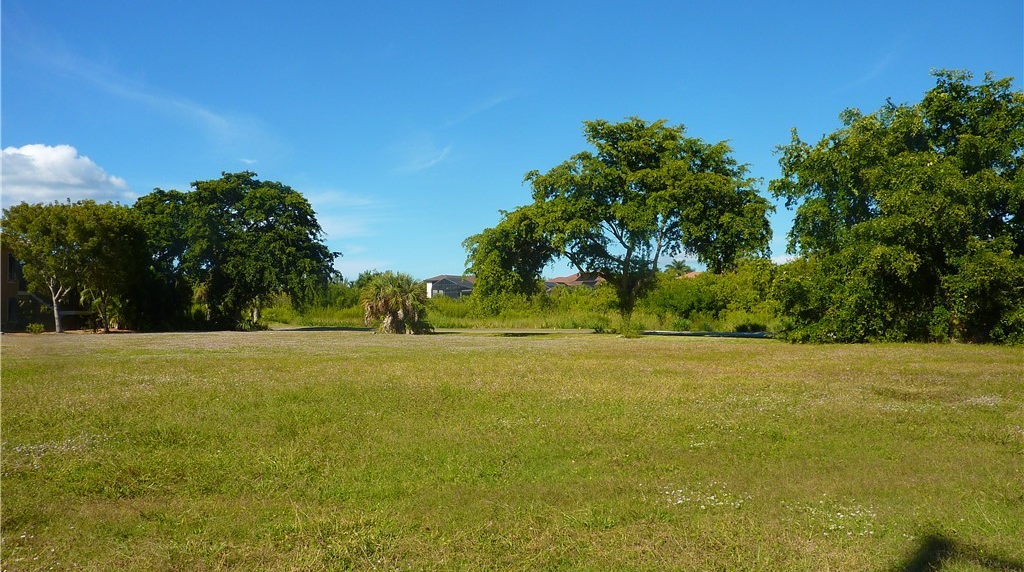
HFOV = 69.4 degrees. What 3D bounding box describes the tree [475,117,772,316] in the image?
[{"bbox_3d":[6.260,-3.450,41.500,16.400,12.100,13.500,0,-2,0],"label":"tree"}]

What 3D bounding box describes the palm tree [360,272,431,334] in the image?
[{"bbox_3d":[-6.770,1.020,43.000,4.000,3.600,3.800,0,-2,0],"label":"palm tree"}]

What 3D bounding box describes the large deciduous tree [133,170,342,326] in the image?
[{"bbox_3d":[-19.560,-2.480,52.500,14.300,11.100,12.000,0,-2,0],"label":"large deciduous tree"}]

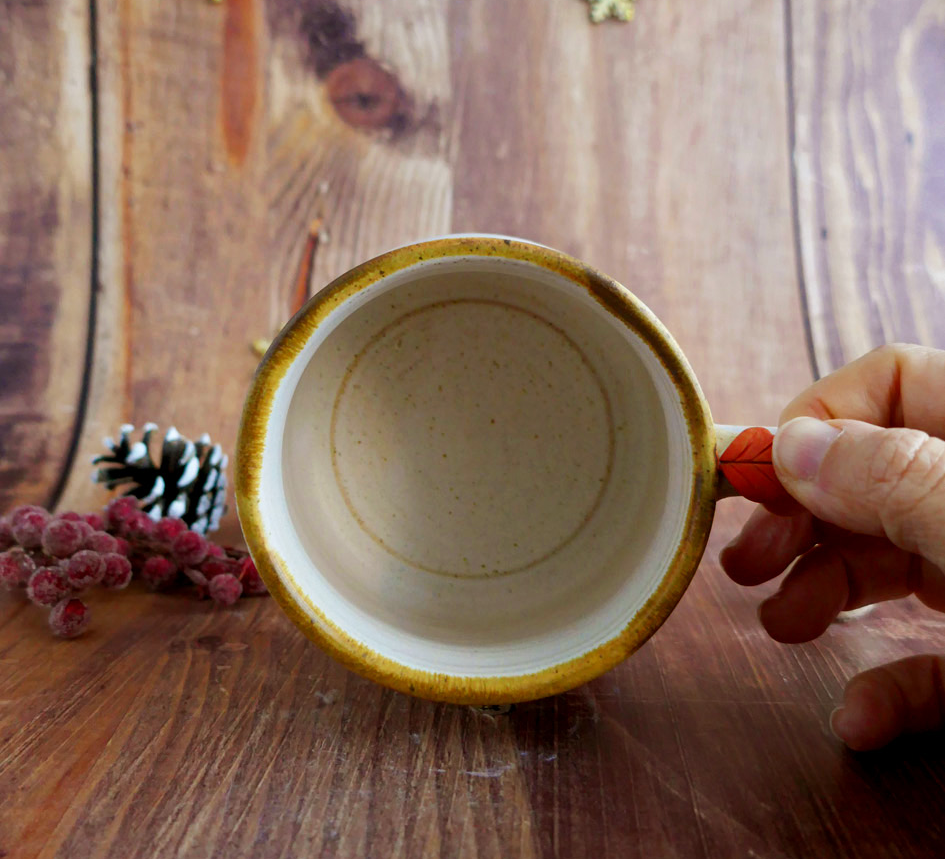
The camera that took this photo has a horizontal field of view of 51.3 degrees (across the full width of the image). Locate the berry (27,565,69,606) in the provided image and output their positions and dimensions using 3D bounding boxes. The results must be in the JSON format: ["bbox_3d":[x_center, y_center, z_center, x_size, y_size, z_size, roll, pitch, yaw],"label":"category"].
[{"bbox_3d":[-0.091,0.034,0.211,0.009,0.009,0.009,-1,10,0],"label":"berry"}]

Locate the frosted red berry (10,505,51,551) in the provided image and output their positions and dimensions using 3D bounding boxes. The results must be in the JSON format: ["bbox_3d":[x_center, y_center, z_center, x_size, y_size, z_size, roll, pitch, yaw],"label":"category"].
[{"bbox_3d":[-0.107,0.024,0.239,0.010,0.010,0.010,0,10,0],"label":"frosted red berry"}]

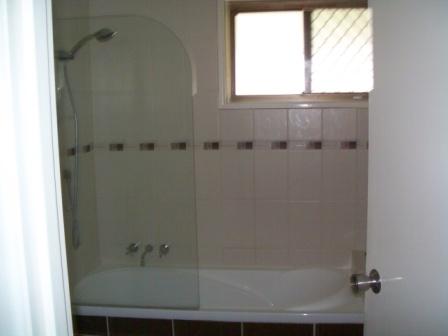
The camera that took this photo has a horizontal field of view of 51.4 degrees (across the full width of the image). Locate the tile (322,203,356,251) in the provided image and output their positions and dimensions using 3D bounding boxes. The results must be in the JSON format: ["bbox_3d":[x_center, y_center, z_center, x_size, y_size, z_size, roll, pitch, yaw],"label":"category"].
[{"bbox_3d":[0.686,0.344,2.771,0.200,0.298,0.010,0,5,7],"label":"tile"}]

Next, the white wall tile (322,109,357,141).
[{"bbox_3d":[0.677,-0.253,2.720,0.200,0.180,0.010,0,5,7],"label":"white wall tile"}]

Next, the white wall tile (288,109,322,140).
[{"bbox_3d":[0.476,-0.256,2.733,0.200,0.188,0.010,0,7,6],"label":"white wall tile"}]

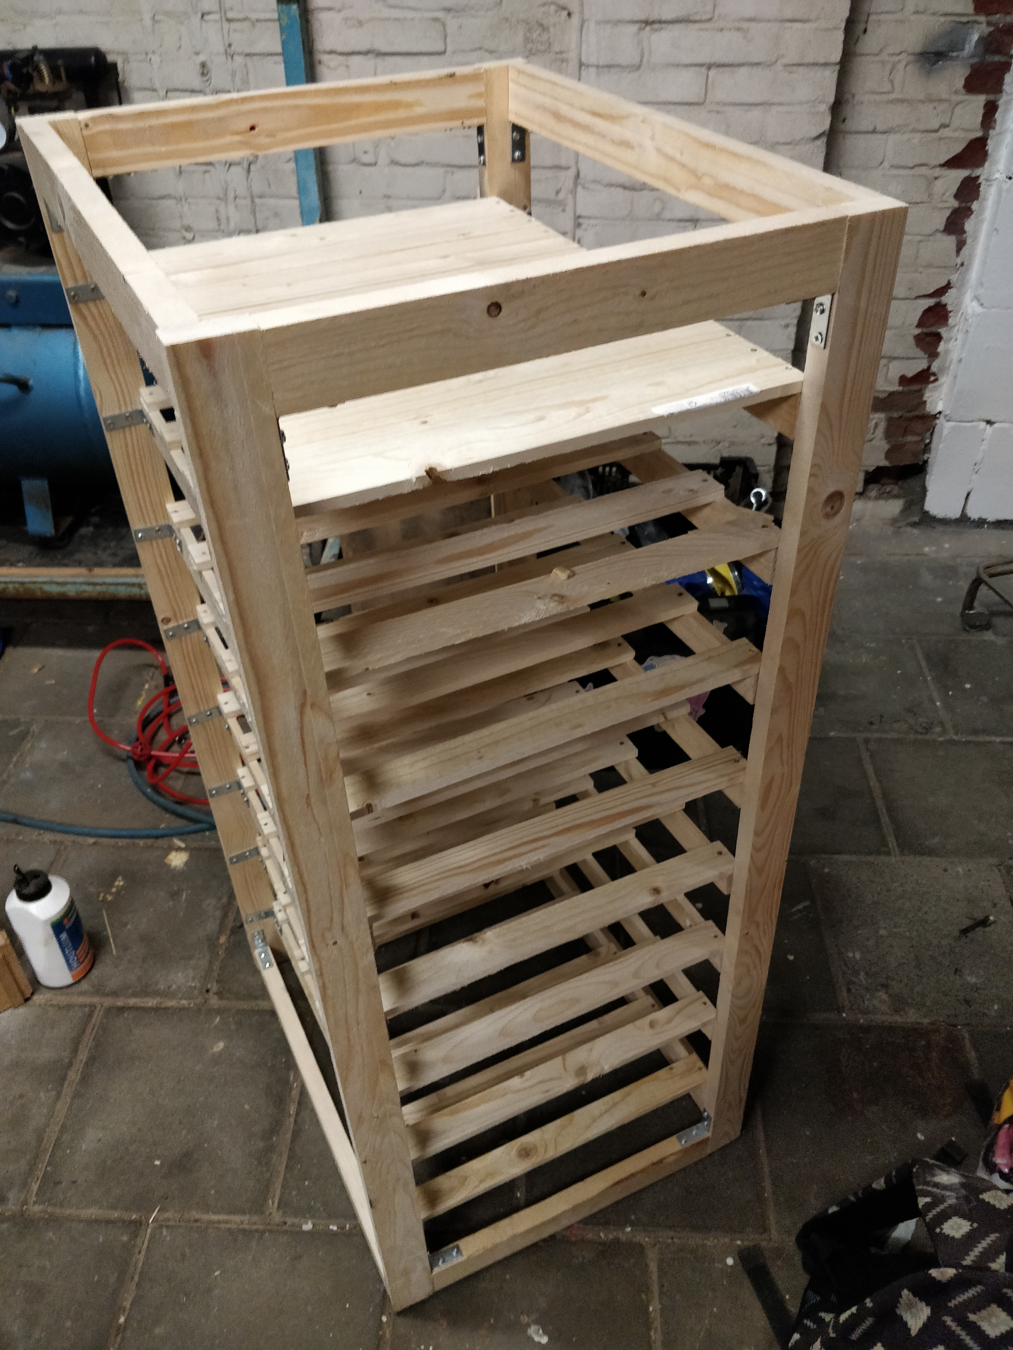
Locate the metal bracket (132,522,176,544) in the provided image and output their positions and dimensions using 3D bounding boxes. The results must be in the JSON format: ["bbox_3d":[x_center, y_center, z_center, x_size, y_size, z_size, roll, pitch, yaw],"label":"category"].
[{"bbox_3d":[-0.402,-0.154,1.082,0.041,0.016,0.038,-19,40,-21],"label":"metal bracket"}]

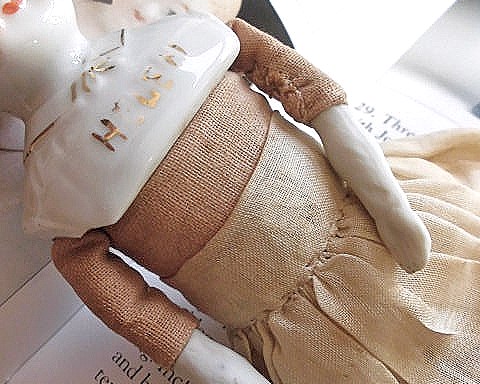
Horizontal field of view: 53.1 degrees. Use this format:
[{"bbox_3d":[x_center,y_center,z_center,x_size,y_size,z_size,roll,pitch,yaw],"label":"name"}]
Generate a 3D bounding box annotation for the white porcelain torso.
[{"bbox_3d":[-0.023,-0.015,0.100,0.036,0.026,0.056,29,71,22],"label":"white porcelain torso"}]

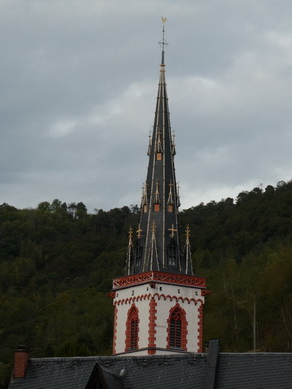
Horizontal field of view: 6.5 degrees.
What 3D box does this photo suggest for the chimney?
[{"bbox_3d":[-5.039,6.805,104.658,0.421,1.310,0.485,-2,-12,17],"label":"chimney"}]

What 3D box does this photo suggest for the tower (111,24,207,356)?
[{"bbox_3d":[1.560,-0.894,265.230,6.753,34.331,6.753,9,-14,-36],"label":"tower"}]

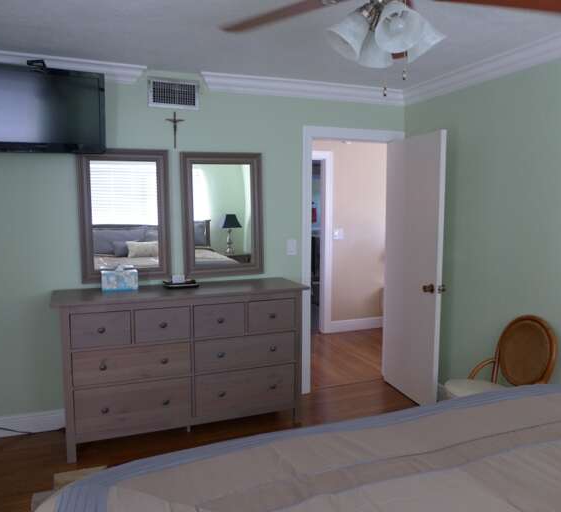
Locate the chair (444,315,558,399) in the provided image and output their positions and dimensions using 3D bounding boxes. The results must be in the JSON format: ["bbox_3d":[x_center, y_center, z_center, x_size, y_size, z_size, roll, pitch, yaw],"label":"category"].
[{"bbox_3d":[1.251,0.787,2.794,0.500,0.865,0.450,-2,6,-16],"label":"chair"}]

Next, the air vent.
[{"bbox_3d":[-0.740,-1.123,3.300,0.348,0.193,0.025,-2,6,-20],"label":"air vent"}]

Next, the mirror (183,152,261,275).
[{"bbox_3d":[-0.419,-0.301,3.488,0.602,0.899,0.030,-2,6,-20],"label":"mirror"}]

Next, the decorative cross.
[{"bbox_3d":[-0.736,-0.879,3.319,0.135,0.250,0.025,-2,6,-20],"label":"decorative cross"}]

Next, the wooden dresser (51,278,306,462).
[{"bbox_3d":[-0.633,0.700,3.224,1.600,0.958,0.502,-2,6,-20],"label":"wooden dresser"}]

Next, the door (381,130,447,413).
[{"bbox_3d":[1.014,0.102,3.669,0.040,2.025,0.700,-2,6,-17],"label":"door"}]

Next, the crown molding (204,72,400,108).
[{"bbox_3d":[0.243,-1.257,3.592,1.703,0.108,0.070,-2,7,-20],"label":"crown molding"}]

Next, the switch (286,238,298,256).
[{"bbox_3d":[0.090,-0.063,3.693,0.080,0.122,0.014,-2,7,-20],"label":"switch"}]

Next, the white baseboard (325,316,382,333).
[{"bbox_3d":[0.931,0.858,5.856,0.800,0.143,0.020,-2,6,-20],"label":"white baseboard"}]

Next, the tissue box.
[{"bbox_3d":[-1.072,0.159,3.166,0.225,0.132,0.120,-2,6,-20],"label":"tissue box"}]

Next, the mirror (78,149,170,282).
[{"bbox_3d":[-1.054,-0.272,3.229,0.592,0.902,0.035,-2,7,-20],"label":"mirror"}]

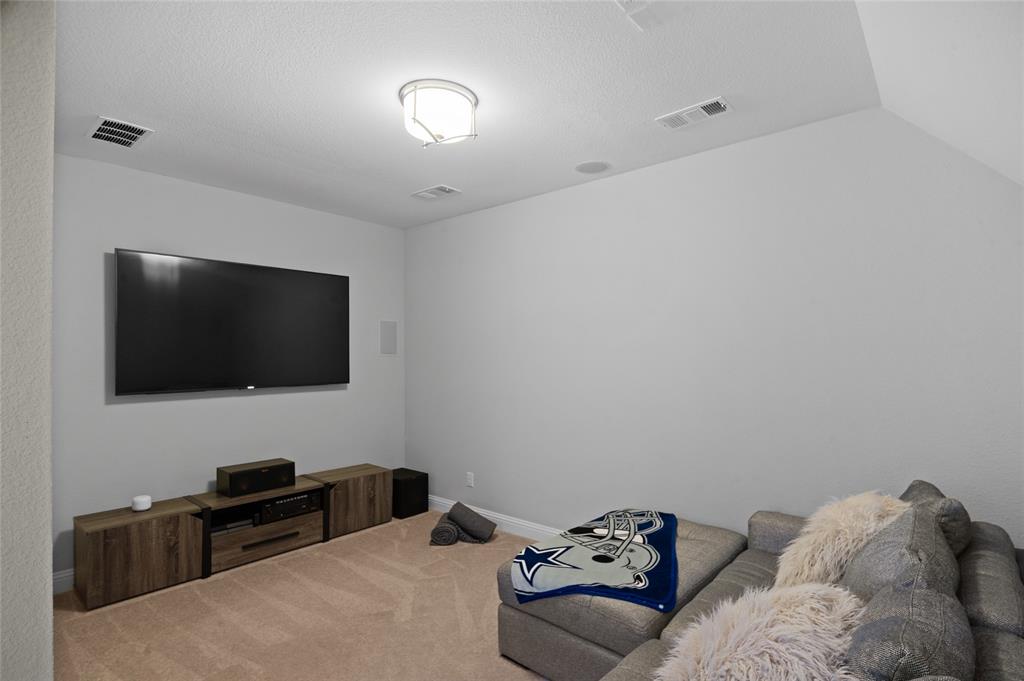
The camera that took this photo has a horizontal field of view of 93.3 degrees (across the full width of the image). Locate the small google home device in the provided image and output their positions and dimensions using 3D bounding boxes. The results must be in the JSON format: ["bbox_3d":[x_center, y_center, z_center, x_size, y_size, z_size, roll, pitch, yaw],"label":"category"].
[{"bbox_3d":[-2.481,1.085,3.240,0.110,0.090,0.110,-1,-2,41],"label":"small google home device"}]

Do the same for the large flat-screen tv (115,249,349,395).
[{"bbox_3d":[-2.053,-0.107,3.793,0.066,0.961,1.673,-1,-2,41],"label":"large flat-screen tv"}]

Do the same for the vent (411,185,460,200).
[{"bbox_3d":[-0.601,-1.148,3.815,0.365,0.025,0.195,-1,-2,41],"label":"vent"}]

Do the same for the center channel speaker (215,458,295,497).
[{"bbox_3d":[-1.960,1.050,3.723,0.252,0.179,0.471,-1,-2,41],"label":"center channel speaker"}]

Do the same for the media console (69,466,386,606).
[{"bbox_3d":[-1.923,1.363,3.715,0.406,0.446,2.087,-1,-2,41],"label":"media console"}]

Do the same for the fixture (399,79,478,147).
[{"bbox_3d":[-0.360,-1.085,2.397,0.392,0.206,0.392,0,-1,0],"label":"fixture"}]

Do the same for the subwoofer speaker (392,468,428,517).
[{"bbox_3d":[-1.030,1.427,4.546,0.385,0.351,0.300,-1,-2,41],"label":"subwoofer speaker"}]

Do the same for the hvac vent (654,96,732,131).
[{"bbox_3d":[0.957,-1.174,2.546,0.355,0.025,0.190,-1,-2,41],"label":"hvac vent"}]

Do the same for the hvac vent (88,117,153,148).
[{"bbox_3d":[-2.255,-1.169,2.776,0.400,0.025,0.215,-1,-2,41],"label":"hvac vent"}]

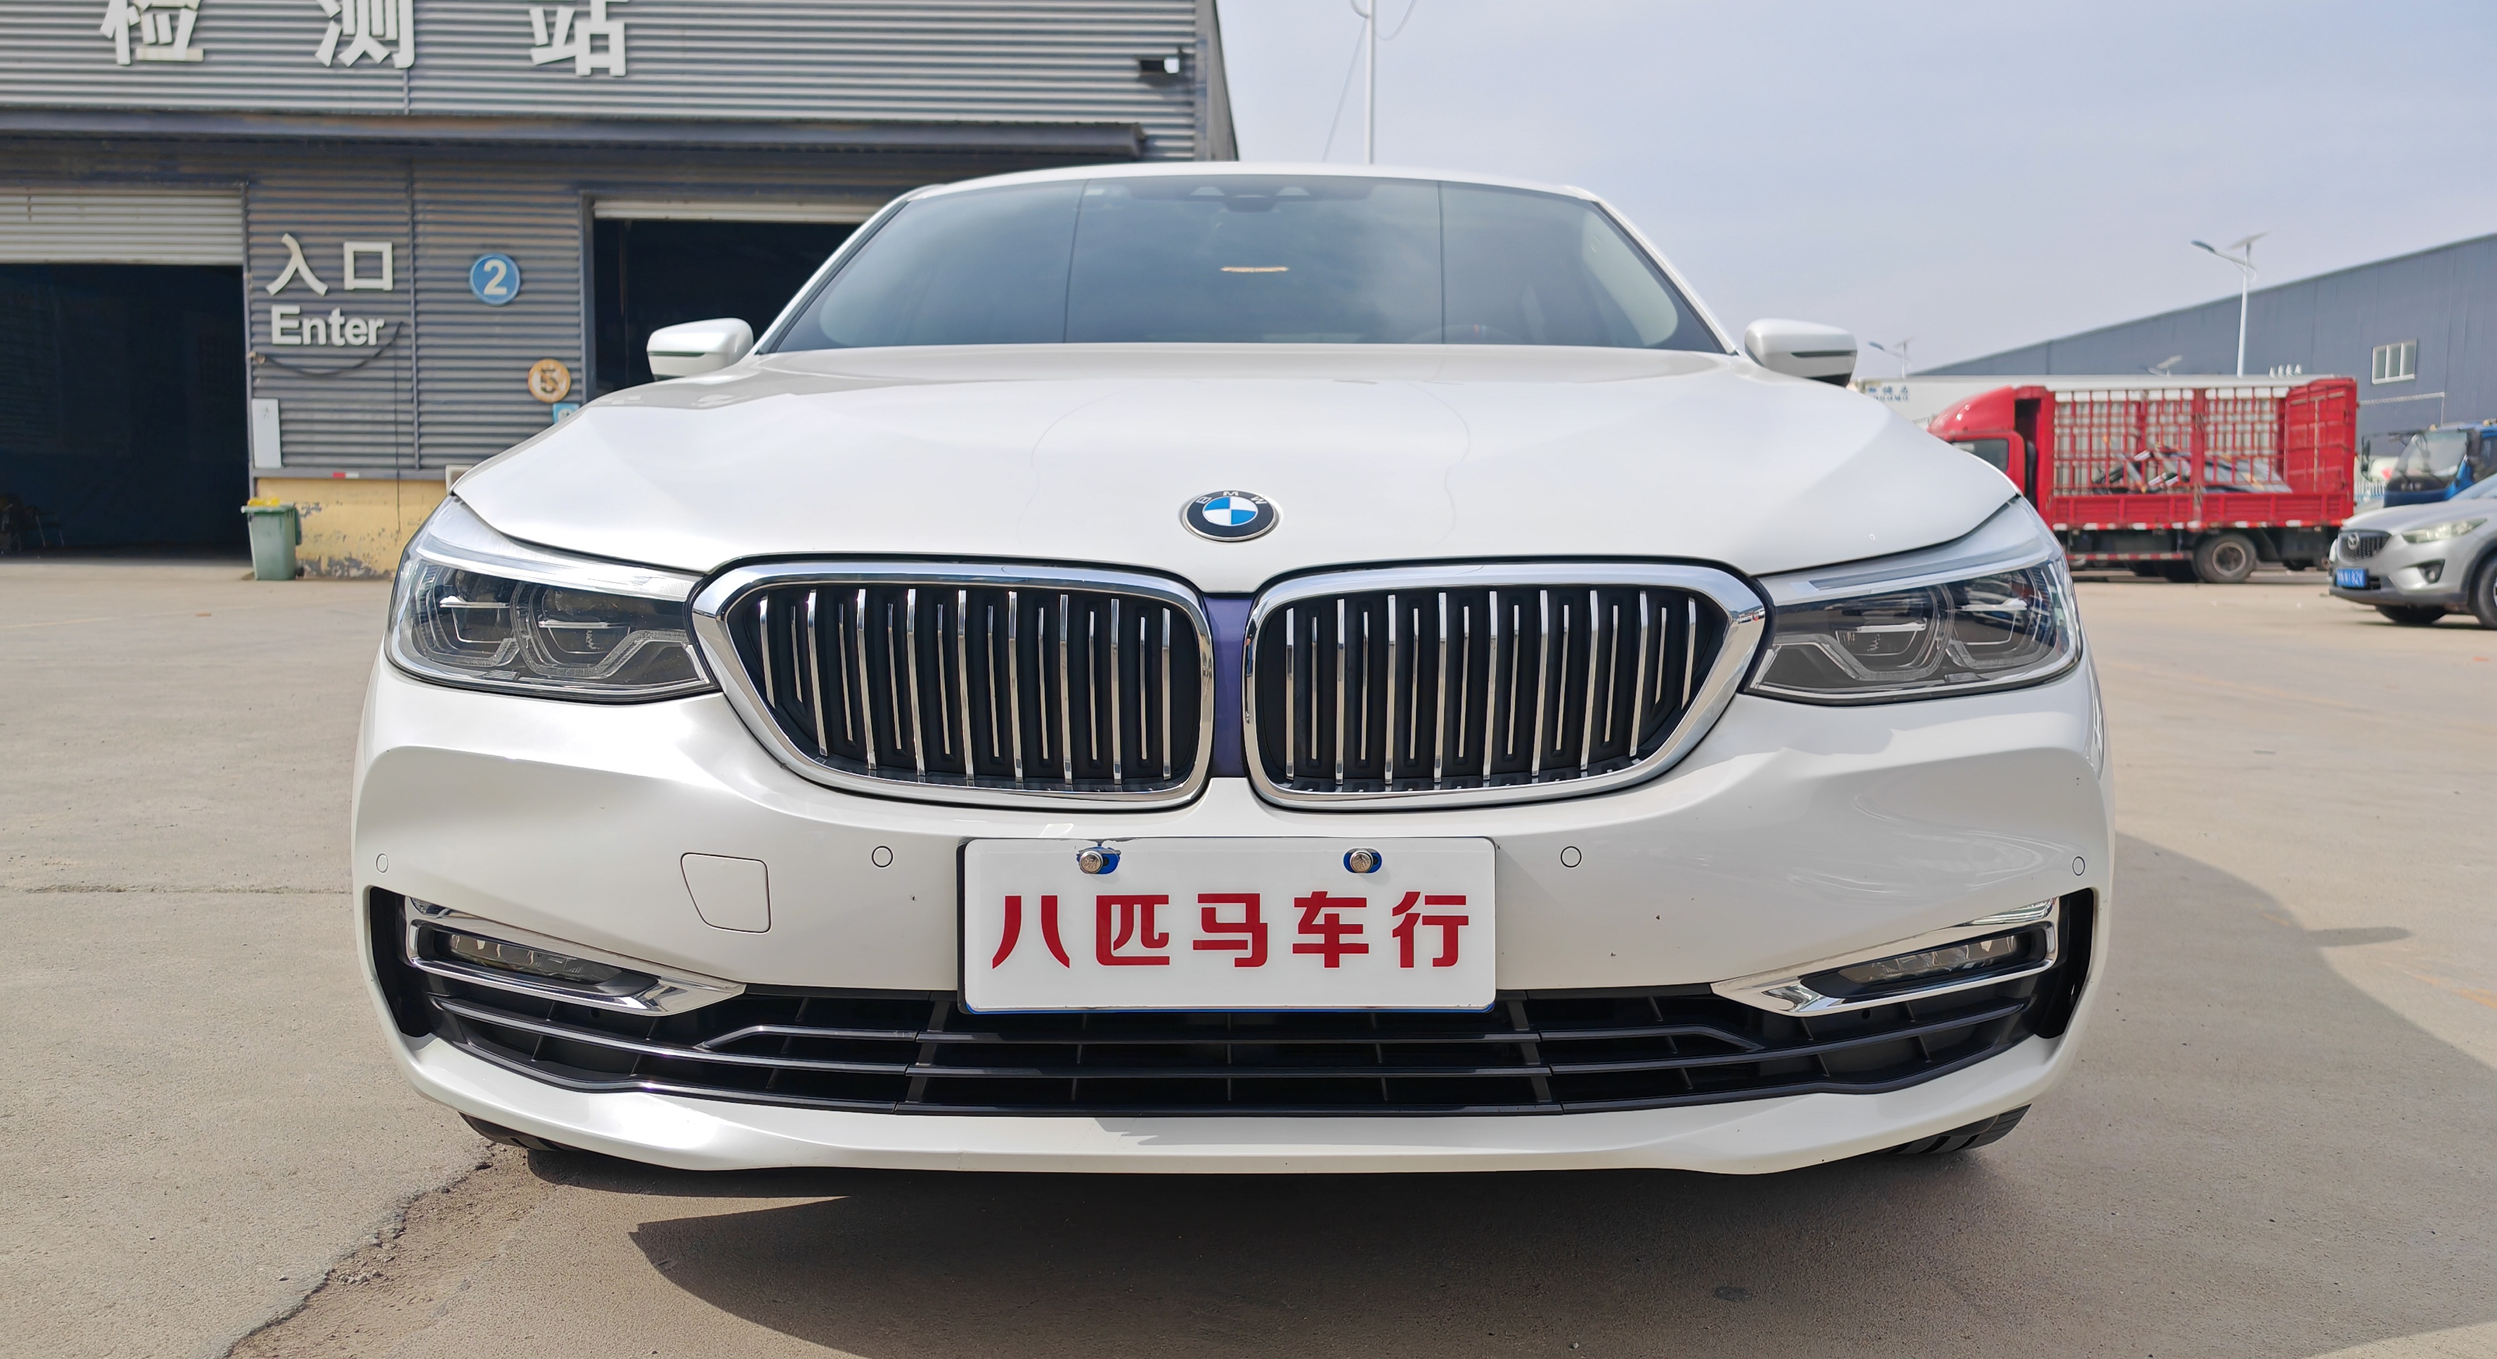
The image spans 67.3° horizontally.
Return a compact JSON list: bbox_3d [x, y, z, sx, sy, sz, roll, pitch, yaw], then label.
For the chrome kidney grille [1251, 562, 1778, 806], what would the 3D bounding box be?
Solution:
[{"bbox_3d":[0.231,0.003,1.645,0.450,0.200,0.140,0,4,-5],"label":"chrome kidney grille"}]

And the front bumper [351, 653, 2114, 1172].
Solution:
[{"bbox_3d":[-0.011,0.201,1.856,1.860,0.440,0.550,0,4,1],"label":"front bumper"}]

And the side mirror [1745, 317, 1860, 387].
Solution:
[{"bbox_3d":[0.980,-0.573,3.350,0.225,0.150,0.160,0,4,1],"label":"side mirror"}]

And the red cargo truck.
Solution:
[{"bbox_3d":[13.020,-2.960,28.300,6.100,2.970,2.200,0,4,6],"label":"red cargo truck"}]

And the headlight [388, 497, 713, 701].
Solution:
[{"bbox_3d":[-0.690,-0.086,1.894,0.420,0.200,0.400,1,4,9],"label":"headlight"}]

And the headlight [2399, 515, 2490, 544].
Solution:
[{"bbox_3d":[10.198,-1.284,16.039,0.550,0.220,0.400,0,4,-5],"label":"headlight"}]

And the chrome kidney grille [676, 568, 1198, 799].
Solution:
[{"bbox_3d":[-0.267,0.003,1.645,0.450,0.200,0.140,1,4,7],"label":"chrome kidney grille"}]

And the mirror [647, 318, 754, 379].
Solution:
[{"bbox_3d":[-0.965,-0.573,3.350,0.225,0.150,0.160,0,4,1],"label":"mirror"}]

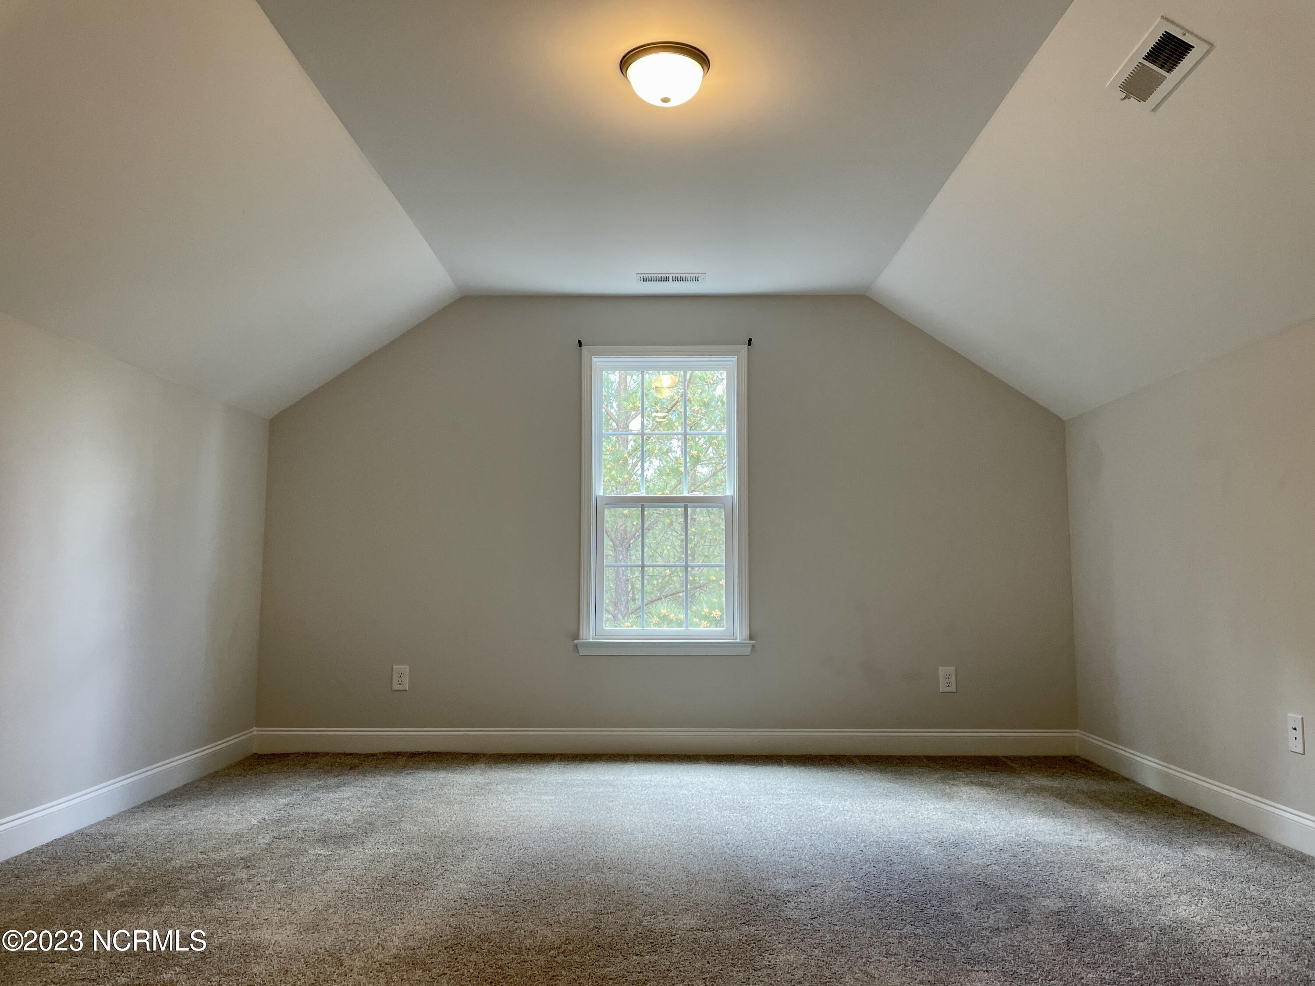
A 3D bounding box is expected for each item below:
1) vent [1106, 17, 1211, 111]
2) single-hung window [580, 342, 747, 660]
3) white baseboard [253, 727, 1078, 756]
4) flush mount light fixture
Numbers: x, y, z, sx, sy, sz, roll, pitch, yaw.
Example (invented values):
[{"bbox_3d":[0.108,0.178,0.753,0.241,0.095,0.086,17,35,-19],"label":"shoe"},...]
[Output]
[{"bbox_3d":[1.348,-1.150,2.667,0.148,0.018,0.345,33,-4,3],"label":"vent"},{"bbox_3d":[0.040,0.031,5.208,0.932,1.637,0.090,0,-5,0],"label":"single-hung window"},{"bbox_3d":[0.040,1.291,5.096,4.247,0.136,0.018,0,-5,0],"label":"white baseboard"},{"bbox_3d":[0.023,-1.222,2.939,0.275,0.125,0.275,0,-5,0],"label":"flush mount light fixture"}]

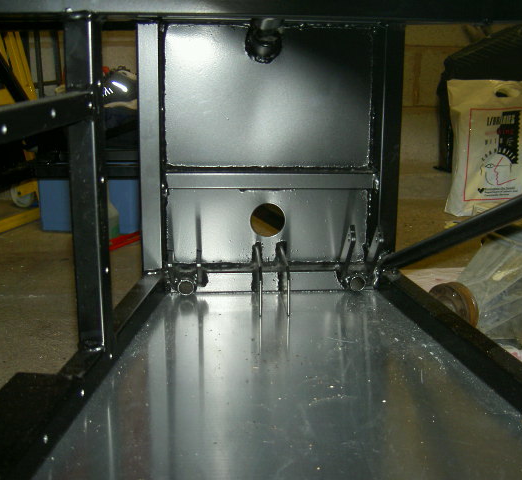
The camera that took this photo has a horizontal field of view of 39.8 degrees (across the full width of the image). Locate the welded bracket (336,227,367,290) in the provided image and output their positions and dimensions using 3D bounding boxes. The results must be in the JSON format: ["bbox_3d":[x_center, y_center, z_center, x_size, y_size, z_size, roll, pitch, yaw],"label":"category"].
[{"bbox_3d":[0.105,0.021,0.838,0.034,0.085,0.065,-1,12,-4],"label":"welded bracket"}]

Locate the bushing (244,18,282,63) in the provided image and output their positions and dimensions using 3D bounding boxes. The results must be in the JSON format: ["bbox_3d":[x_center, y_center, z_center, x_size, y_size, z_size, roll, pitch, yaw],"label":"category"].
[{"bbox_3d":[0.004,-0.225,0.816,0.041,0.041,0.045,-1,-8,-4],"label":"bushing"}]

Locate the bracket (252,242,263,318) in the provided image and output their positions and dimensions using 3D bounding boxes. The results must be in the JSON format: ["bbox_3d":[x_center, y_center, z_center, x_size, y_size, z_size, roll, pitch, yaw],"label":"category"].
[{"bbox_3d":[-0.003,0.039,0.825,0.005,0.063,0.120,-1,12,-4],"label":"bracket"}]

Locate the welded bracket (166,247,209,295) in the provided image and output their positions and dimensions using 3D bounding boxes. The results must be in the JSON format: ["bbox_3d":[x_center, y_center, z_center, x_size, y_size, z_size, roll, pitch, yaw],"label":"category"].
[{"bbox_3d":[-0.086,0.037,0.847,0.049,0.055,0.042,-1,12,-4],"label":"welded bracket"}]

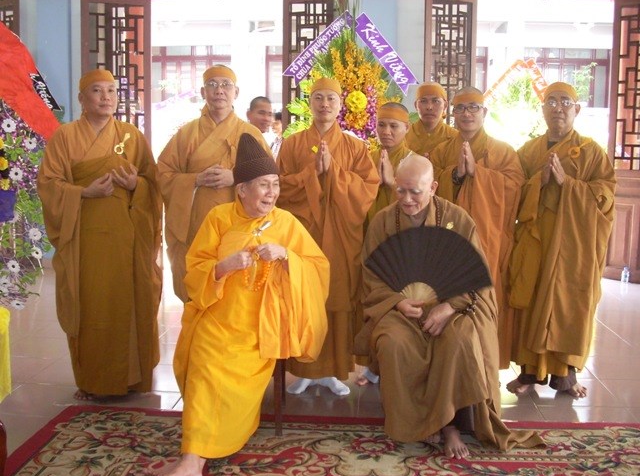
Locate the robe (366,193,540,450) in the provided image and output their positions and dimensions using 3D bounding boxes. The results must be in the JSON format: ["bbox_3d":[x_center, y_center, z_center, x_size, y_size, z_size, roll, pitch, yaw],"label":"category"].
[{"bbox_3d":[0.562,0.337,3.053,0.680,1.039,0.640,2,7,10],"label":"robe"}]

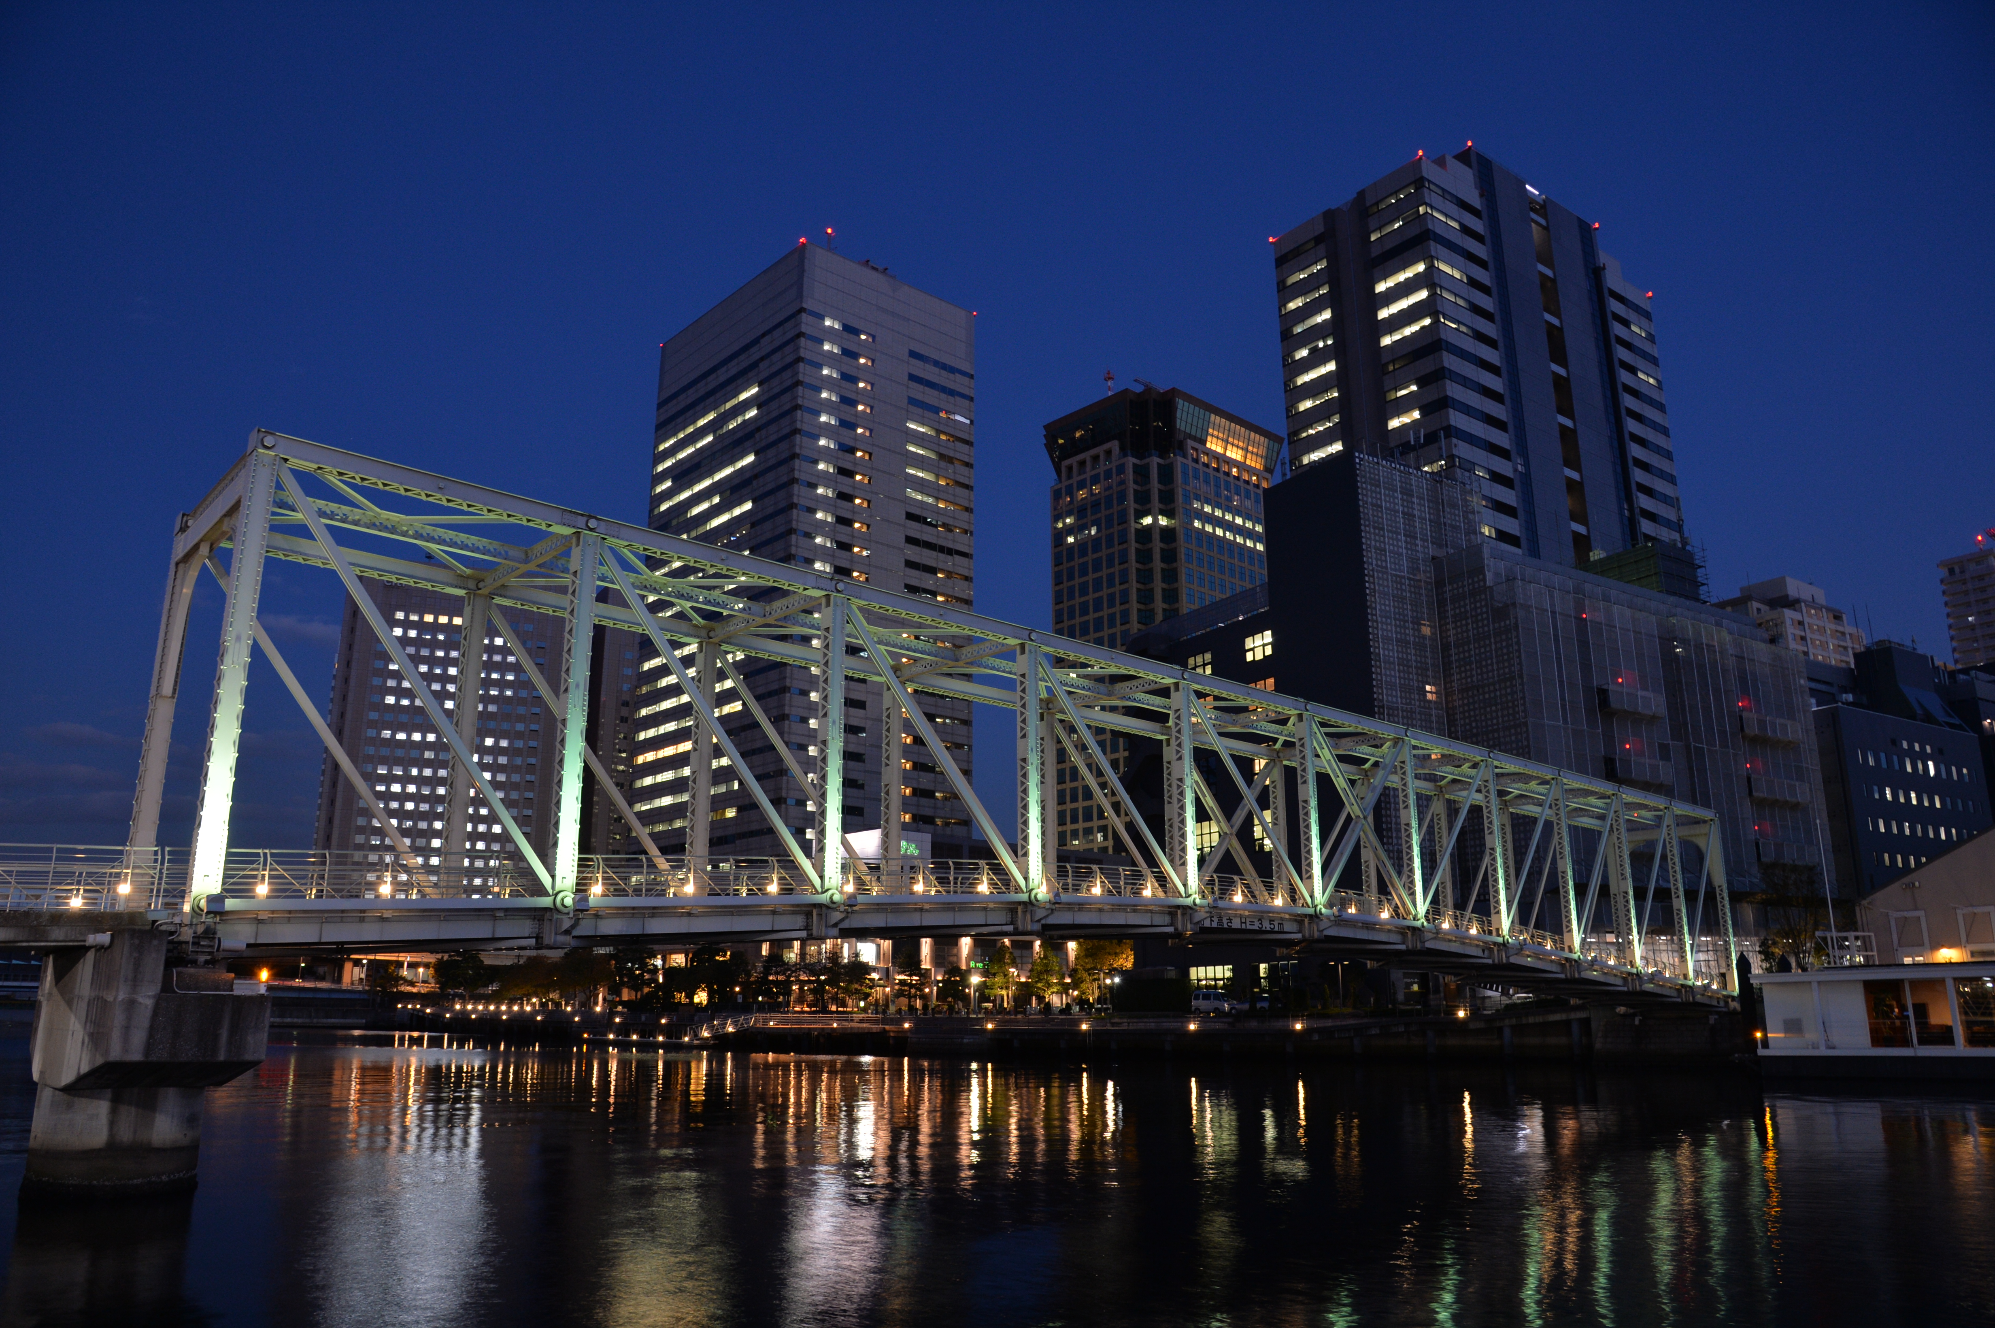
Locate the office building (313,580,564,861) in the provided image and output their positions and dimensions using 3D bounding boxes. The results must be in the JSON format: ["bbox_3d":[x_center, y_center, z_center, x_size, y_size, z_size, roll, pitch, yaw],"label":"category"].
[{"bbox_3d":[-132.819,31.306,321.673,51.165,101.147,42.000,6,-16,-21],"label":"office building"}]

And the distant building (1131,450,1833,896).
[{"bbox_3d":[55.161,12.717,149.792,68.000,52.000,39.000,9,-17,-32],"label":"distant building"}]

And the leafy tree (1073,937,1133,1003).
[{"bbox_3d":[10.361,30.654,132.538,6.200,7.320,6.200,0,-14,0],"label":"leafy tree"}]

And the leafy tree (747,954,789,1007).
[{"bbox_3d":[-22.472,31.050,129.621,4.069,5.603,4.069,3,-15,-9],"label":"leafy tree"}]

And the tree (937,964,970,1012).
[{"bbox_3d":[-4.142,30.999,127.296,3.600,4.530,3.600,0,-14,0],"label":"tree"}]

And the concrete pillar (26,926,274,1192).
[{"bbox_3d":[-13.570,6.261,20.643,2.450,3.725,6.125,13,-20,-42],"label":"concrete pillar"}]

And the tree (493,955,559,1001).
[{"bbox_3d":[-66.940,45.578,190.714,8.900,7.320,8.900,0,-14,0],"label":"tree"}]

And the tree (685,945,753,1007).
[{"bbox_3d":[-28.778,32.208,136.227,6.770,6.629,6.770,3,-15,-11],"label":"tree"}]

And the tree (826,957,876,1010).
[{"bbox_3d":[-13.239,28.932,120.057,4.503,4.974,4.503,2,-15,-6],"label":"tree"}]

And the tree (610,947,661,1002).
[{"bbox_3d":[-46.325,40.463,171.362,6.400,8.220,6.400,0,-14,0],"label":"tree"}]

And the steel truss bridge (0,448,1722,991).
[{"bbox_3d":[13.002,8.760,57.738,86.410,12.300,7.460,13,-20,-42],"label":"steel truss bridge"}]

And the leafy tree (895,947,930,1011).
[{"bbox_3d":[-7.343,27.105,114.075,2.955,5.552,2.955,1,-15,-3],"label":"leafy tree"}]

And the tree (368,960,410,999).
[{"bbox_3d":[-101.787,53.678,223.766,7.300,7.830,7.300,0,-14,0],"label":"tree"}]

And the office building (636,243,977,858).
[{"bbox_3d":[-31.017,-2.123,209.870,32.540,110.542,44.380,13,-19,-40],"label":"office building"}]

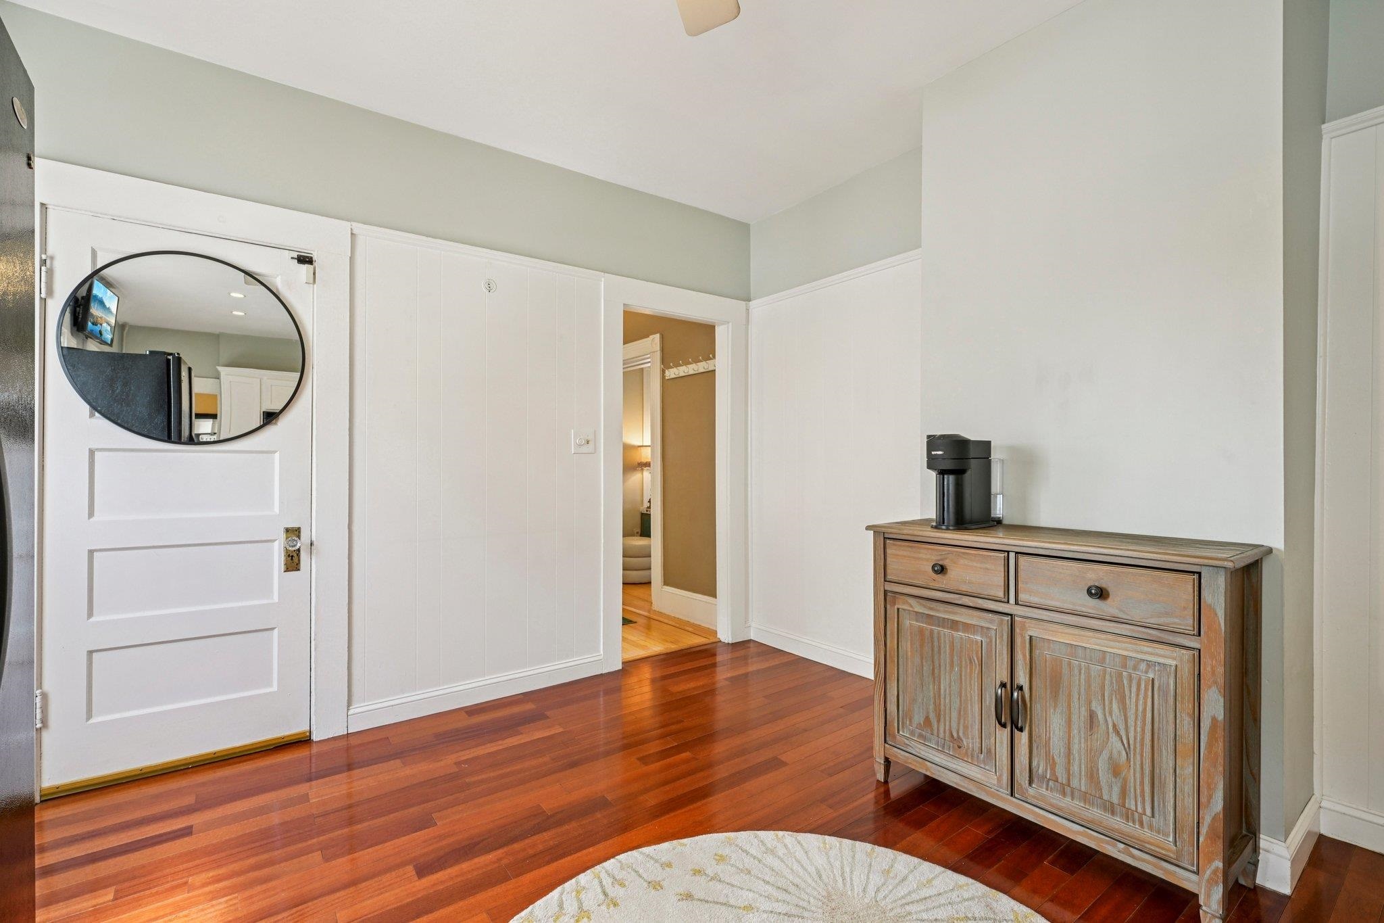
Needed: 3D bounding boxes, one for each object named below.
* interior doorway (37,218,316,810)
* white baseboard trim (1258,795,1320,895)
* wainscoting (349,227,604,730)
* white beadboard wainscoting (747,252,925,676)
[{"bbox_3d":[-1.874,0.141,2.296,0.783,1.983,0.100,0,0,-37],"label":"interior doorway"},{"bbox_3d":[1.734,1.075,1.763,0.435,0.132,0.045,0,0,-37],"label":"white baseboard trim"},{"bbox_3d":[-0.960,0.073,2.946,1.200,2.130,0.032,0,0,-37],"label":"wainscoting"},{"bbox_3d":[0.793,0.071,3.377,0.032,2.147,1.384,0,0,-37],"label":"white beadboard wainscoting"}]

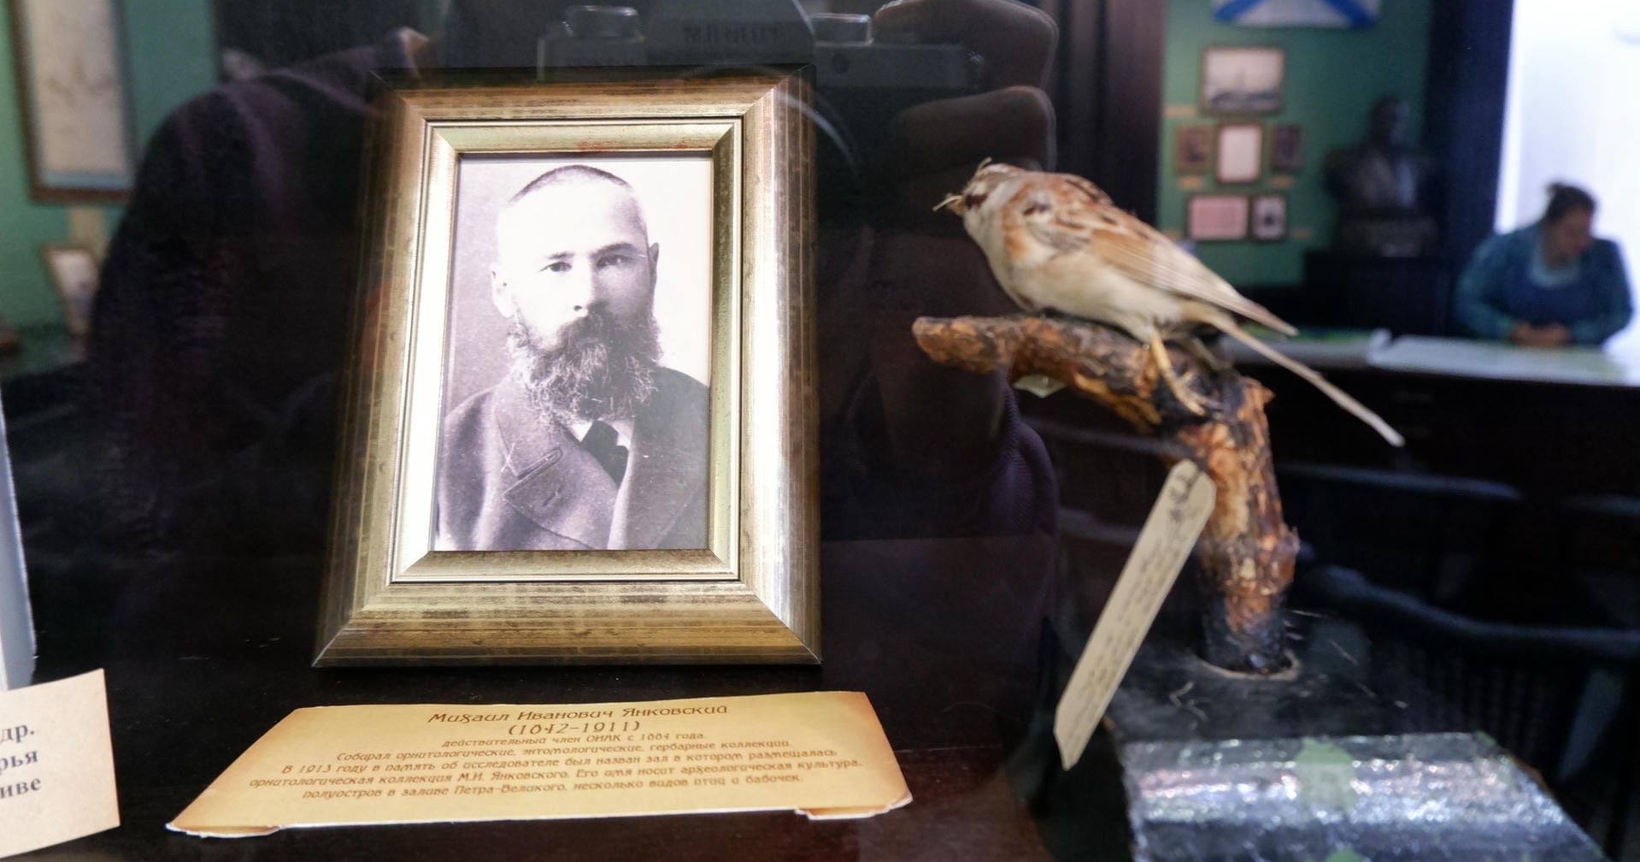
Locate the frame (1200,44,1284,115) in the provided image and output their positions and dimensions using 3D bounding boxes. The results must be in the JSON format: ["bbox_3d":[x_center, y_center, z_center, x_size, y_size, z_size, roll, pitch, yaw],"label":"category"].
[{"bbox_3d":[1.737,-1.440,4.645,0.342,0.275,0.020,0,8,0],"label":"frame"}]

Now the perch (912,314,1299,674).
[{"bbox_3d":[0.078,0.017,0.317,0.106,0.098,0.032,2,8,13],"label":"perch"}]

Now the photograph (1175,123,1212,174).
[{"bbox_3d":[1.547,-1.165,4.684,0.149,0.207,0.020,0,8,0],"label":"photograph"}]

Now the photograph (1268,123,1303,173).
[{"bbox_3d":[1.931,-1.173,4.682,0.143,0.202,0.020,0,8,0],"label":"photograph"}]

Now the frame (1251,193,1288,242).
[{"bbox_3d":[1.878,-0.891,4.722,0.155,0.200,0.020,0,8,0],"label":"frame"}]

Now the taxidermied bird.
[{"bbox_3d":[0.095,-0.036,0.312,0.126,0.076,0.044,2,8,13],"label":"taxidermied bird"}]

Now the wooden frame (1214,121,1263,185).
[{"bbox_3d":[1.734,-1.149,4.686,0.202,0.260,0.020,0,8,0],"label":"wooden frame"}]

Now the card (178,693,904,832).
[{"bbox_3d":[-0.085,0.107,0.384,0.216,0.005,0.094,-1,8,-5],"label":"card"}]

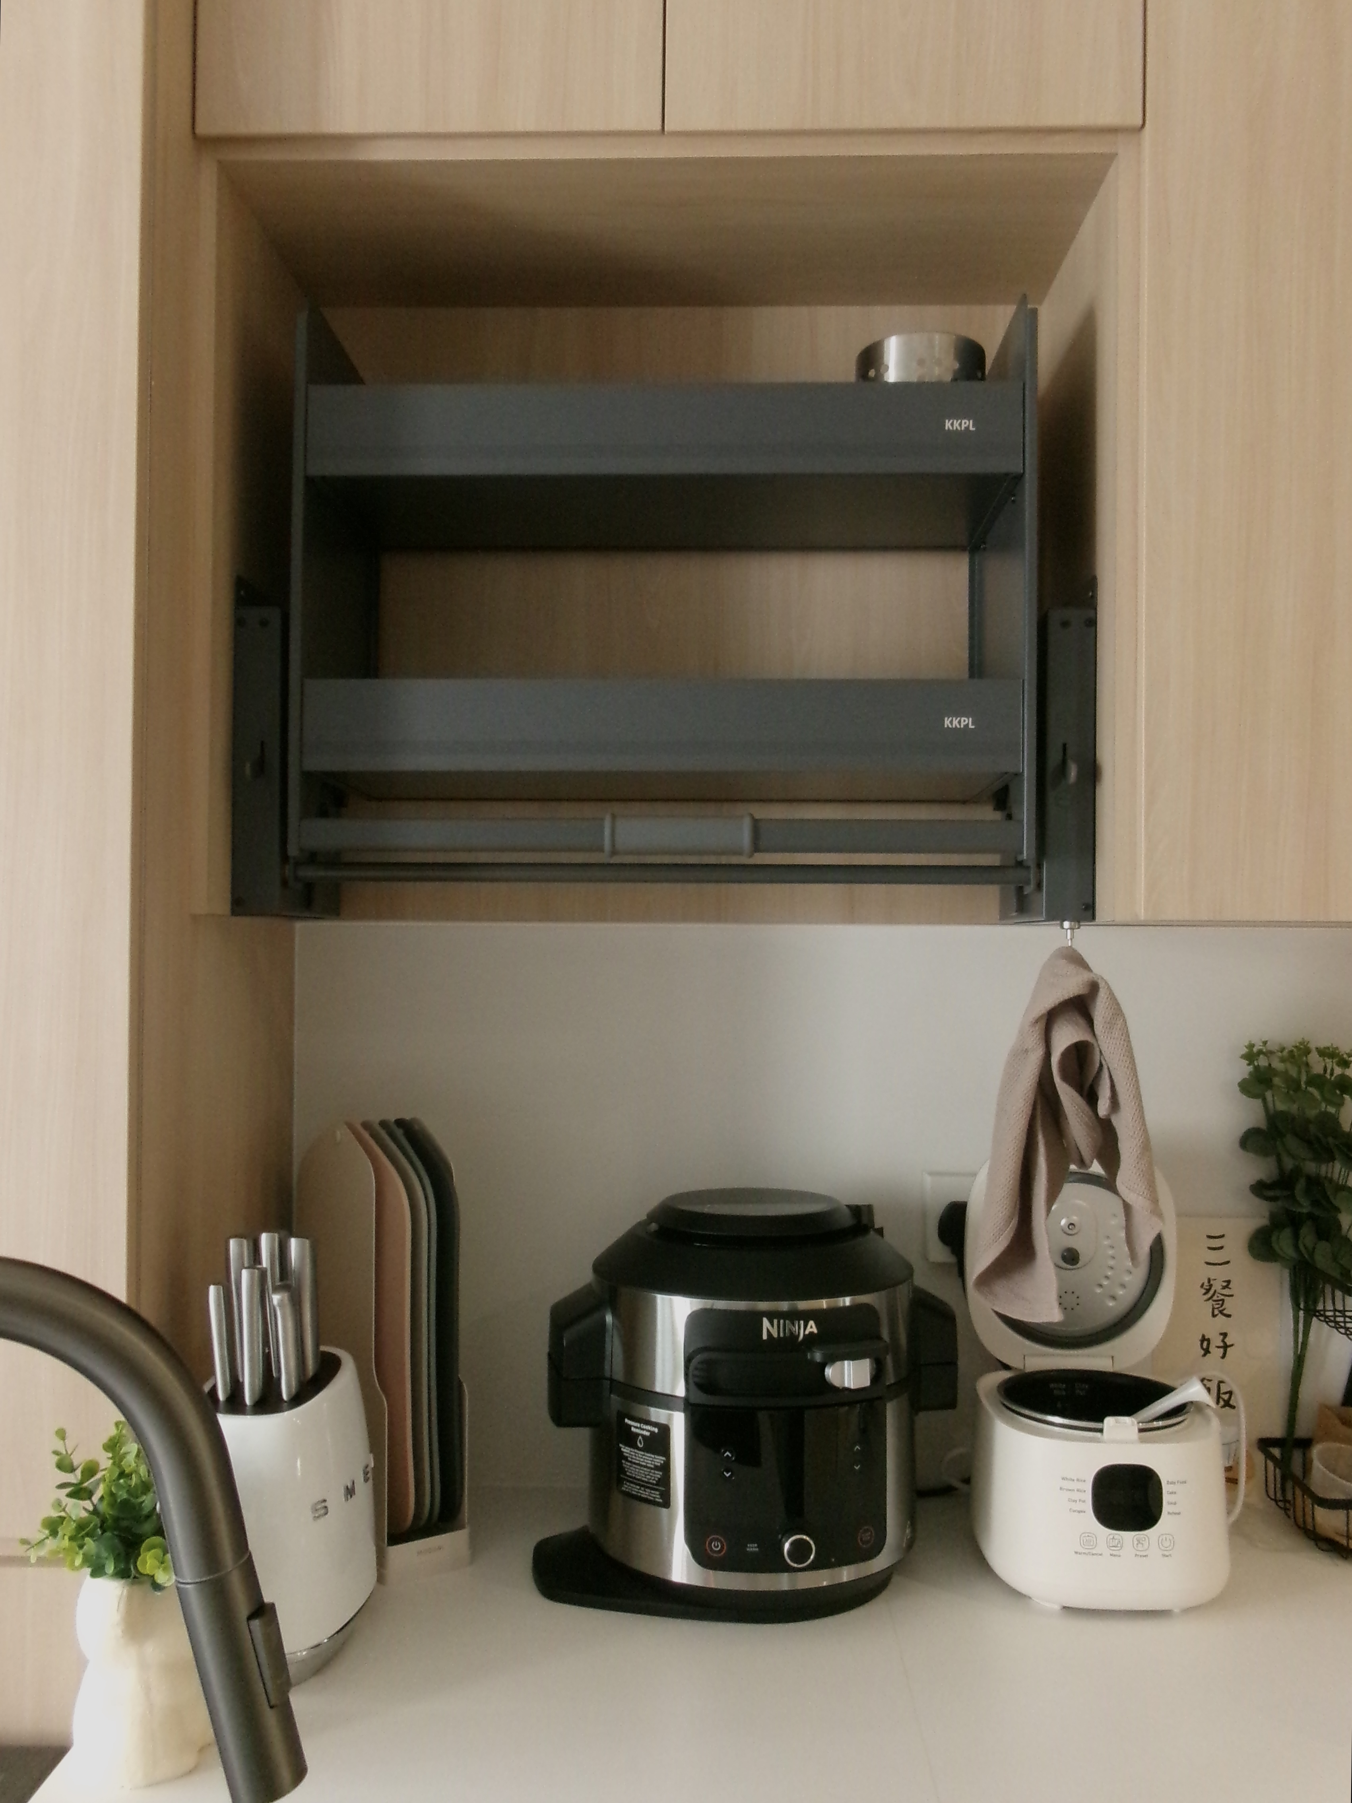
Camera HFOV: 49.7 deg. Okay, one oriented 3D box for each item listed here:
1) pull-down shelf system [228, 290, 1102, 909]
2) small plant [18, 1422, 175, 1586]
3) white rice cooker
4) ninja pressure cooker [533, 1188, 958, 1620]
[{"bbox_3d":[-0.010,-0.252,1.383,0.764,0.537,0.280,0,-1,2],"label":"pull-down shelf system"},{"bbox_3d":[-0.405,0.432,1.044,0.122,0.120,0.115,0,-1,2],"label":"small plant"},{"bbox_3d":[0.398,0.444,1.390,0.238,0.354,0.250,0,-1,0],"label":"white rice cooker"},{"bbox_3d":[0.071,0.449,1.358,0.392,0.338,0.345,1,-1,-8],"label":"ninja pressure cooker"}]

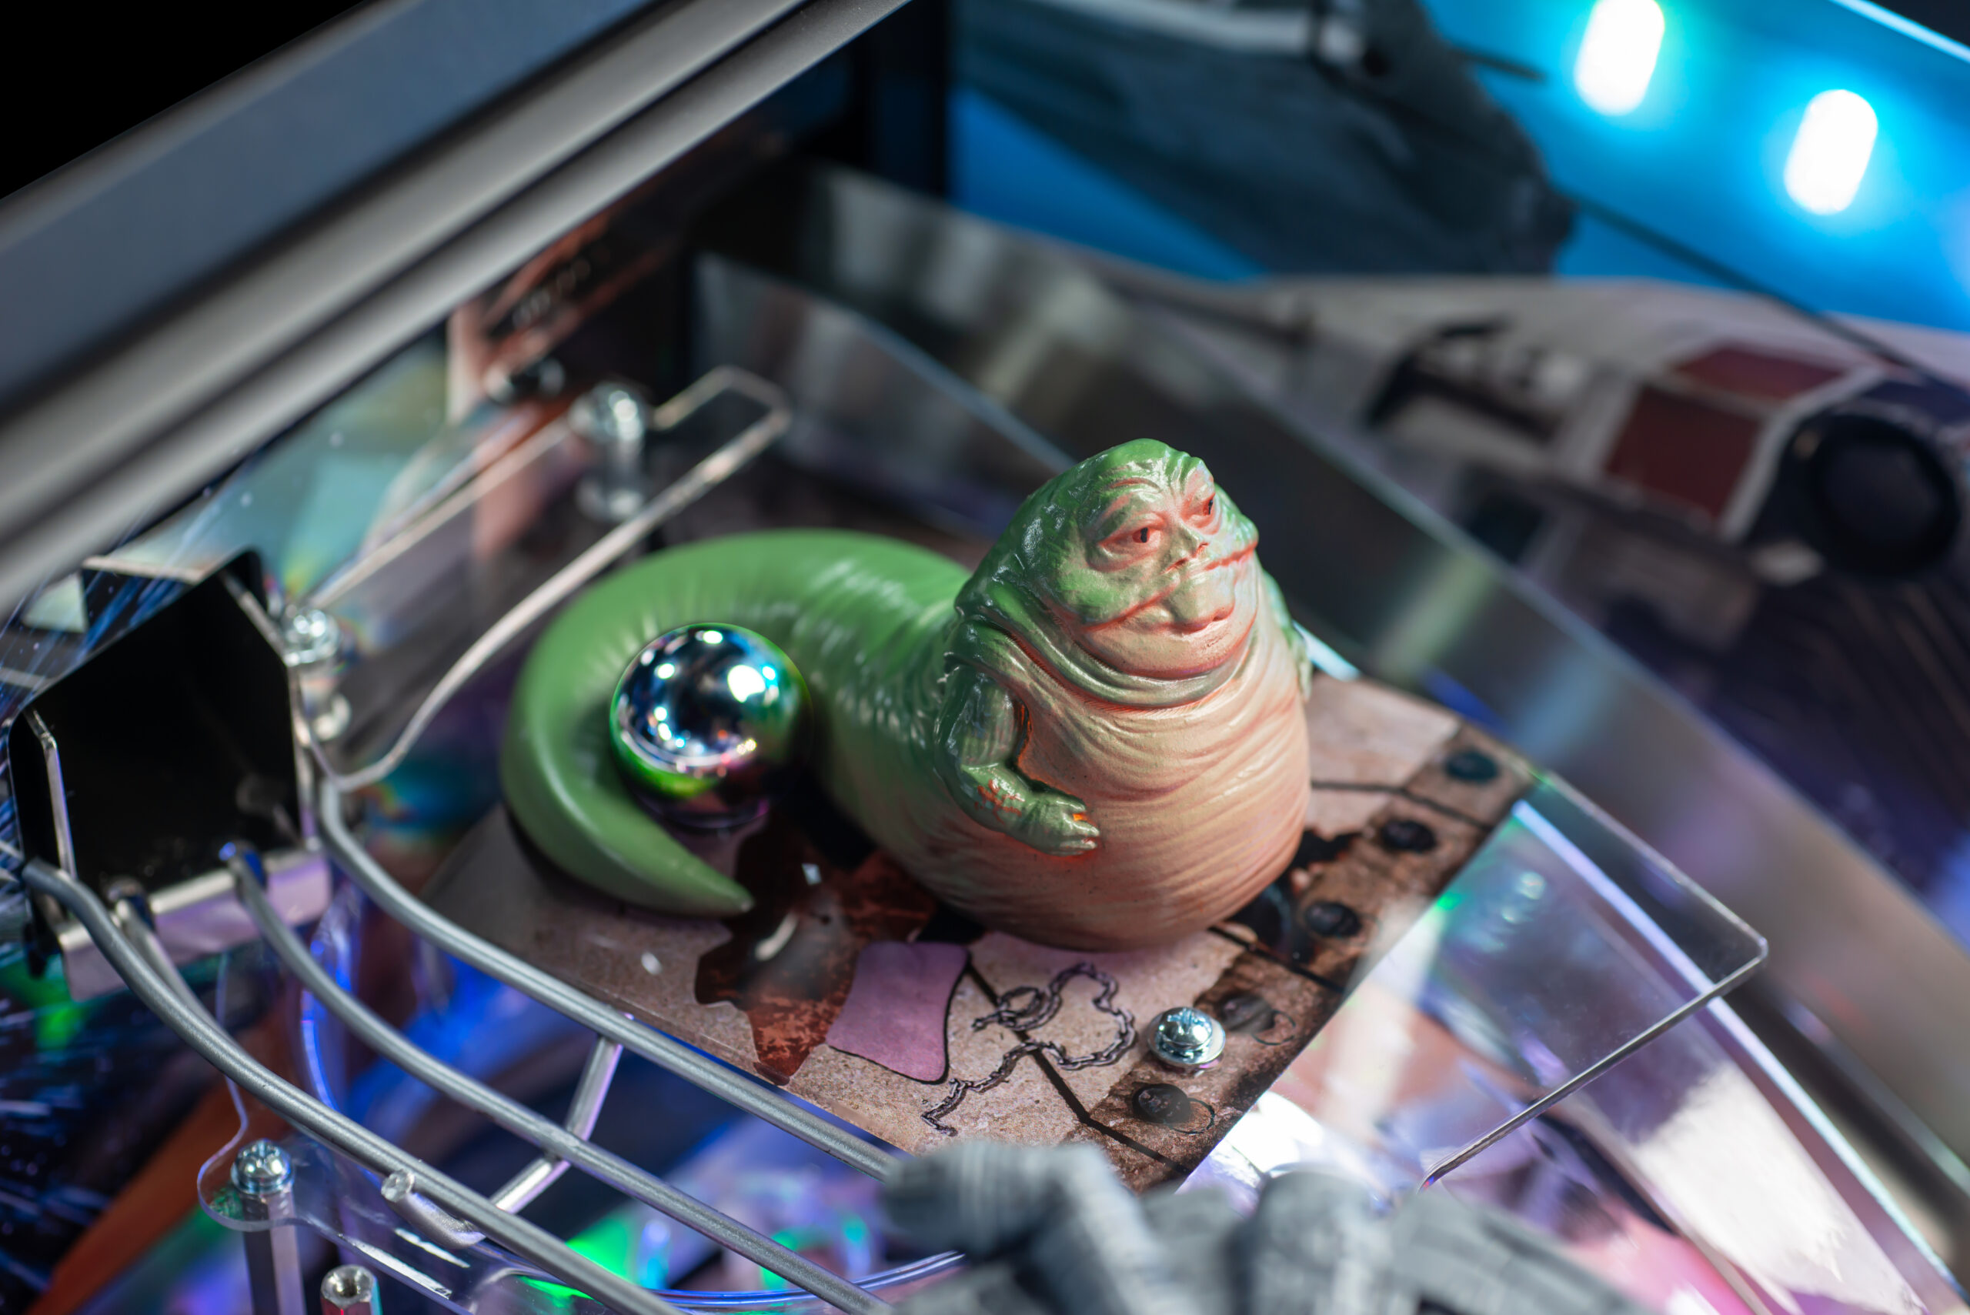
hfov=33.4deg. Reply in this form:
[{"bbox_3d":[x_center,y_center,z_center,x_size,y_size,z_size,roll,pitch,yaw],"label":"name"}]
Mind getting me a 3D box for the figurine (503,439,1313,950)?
[{"bbox_3d":[-0.013,-0.003,0.426,0.085,0.062,0.101,-31,51,-32],"label":"figurine"}]

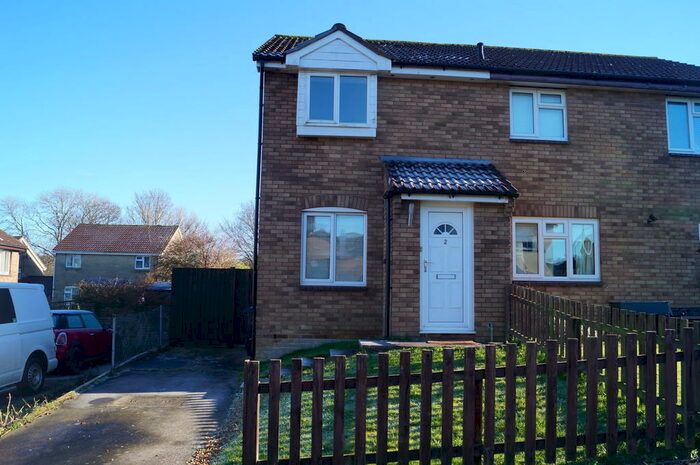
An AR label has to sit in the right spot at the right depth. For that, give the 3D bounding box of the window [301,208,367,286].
[{"bbox_3d":[-0.289,0.249,9.444,1.191,1.419,0.100,2,-6,-6],"label":"window"}]

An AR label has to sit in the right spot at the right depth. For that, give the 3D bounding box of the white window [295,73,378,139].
[{"bbox_3d":[-0.233,-2.331,9.528,1.452,1.186,0.160,2,-6,-6],"label":"white window"}]

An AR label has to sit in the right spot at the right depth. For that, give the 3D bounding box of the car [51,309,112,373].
[{"bbox_3d":[-7.341,2.704,13.402,1.700,1.410,3.700,2,-6,-6],"label":"car"}]

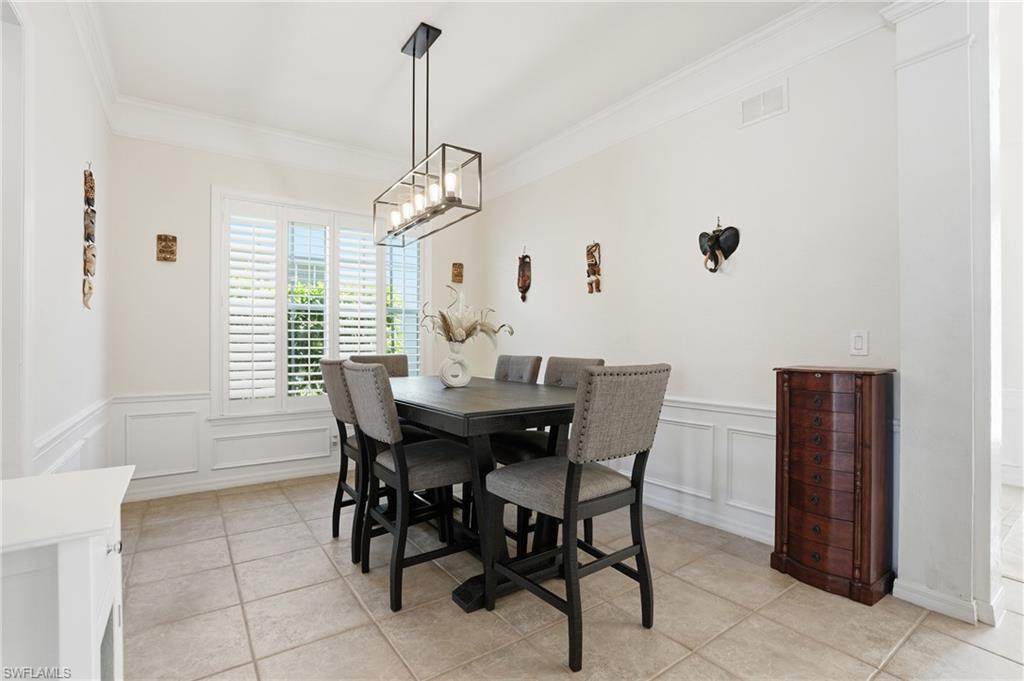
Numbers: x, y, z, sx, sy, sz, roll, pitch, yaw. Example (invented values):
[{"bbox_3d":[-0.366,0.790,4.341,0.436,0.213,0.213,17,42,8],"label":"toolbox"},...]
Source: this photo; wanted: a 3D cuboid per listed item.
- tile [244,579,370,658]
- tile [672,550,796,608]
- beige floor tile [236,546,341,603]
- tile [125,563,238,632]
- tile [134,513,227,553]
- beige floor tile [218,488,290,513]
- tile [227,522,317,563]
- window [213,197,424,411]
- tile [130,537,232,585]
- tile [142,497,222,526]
[{"bbox_3d":[-0.894,1.189,1.982,0.450,0.012,0.450,1,-1,-36],"label":"tile"},{"bbox_3d":[1.119,1.203,2.310,0.450,0.012,0.450,1,-1,-36],"label":"tile"},{"bbox_3d":[-1.159,1.192,2.349,0.450,0.012,0.450,1,-1,-36],"label":"beige floor tile"},{"bbox_3d":[-1.528,1.188,2.100,0.450,0.012,0.450,1,-1,-36],"label":"tile"},{"bbox_3d":[-2.049,1.201,2.837,0.450,0.010,0.450,1,-1,-35],"label":"tile"},{"bbox_3d":[-1.946,1.210,3.453,0.450,0.010,0.450,1,-1,-35],"label":"beige floor tile"},{"bbox_3d":[-1.423,1.199,2.716,0.450,0.010,0.450,1,-1,-35],"label":"tile"},{"bbox_3d":[-1.650,-0.286,4.199,1.812,1.784,0.100,1,-1,-36],"label":"window"},{"bbox_3d":[-1.791,1.191,2.467,0.450,0.012,0.450,1,-1,-36],"label":"tile"},{"bbox_3d":[-2.313,1.196,3.197,0.450,0.012,0.450,1,-1,-36],"label":"tile"}]

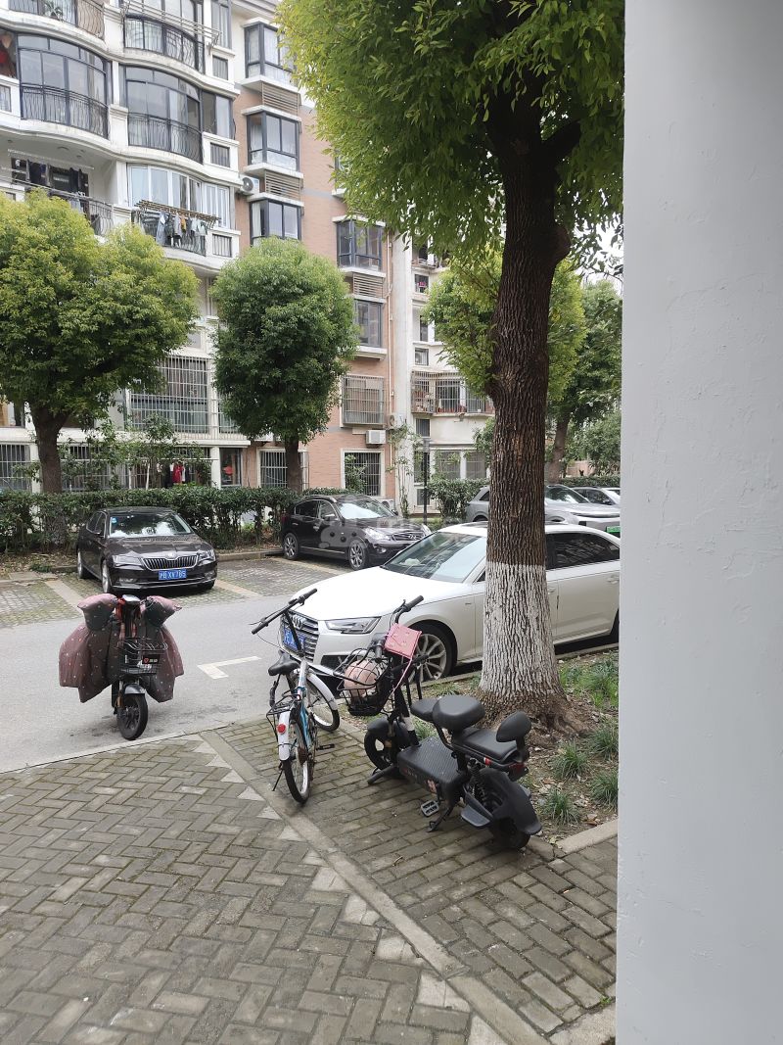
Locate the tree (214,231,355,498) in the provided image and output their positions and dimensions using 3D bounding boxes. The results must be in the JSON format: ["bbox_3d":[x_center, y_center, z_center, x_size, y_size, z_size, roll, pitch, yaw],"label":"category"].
[{"bbox_3d":[-2.844,-3.466,19.910,3.950,8.219,3.950,-1,4,0],"label":"tree"}]

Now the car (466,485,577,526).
[{"bbox_3d":[4.147,-0.237,19.933,1.880,1.630,4.700,-3,5,-32],"label":"car"}]

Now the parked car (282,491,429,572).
[{"bbox_3d":[-0.921,0.129,16.997,1.803,1.589,4.645,-4,5,-38],"label":"parked car"}]

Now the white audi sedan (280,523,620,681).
[{"bbox_3d":[1.072,0.726,8.128,4.818,1.432,1.843,-3,5,-33],"label":"white audi sedan"}]

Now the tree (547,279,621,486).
[{"bbox_3d":[7.451,-4.511,27.267,4.200,9.009,4.200,-1,4,0],"label":"tree"}]

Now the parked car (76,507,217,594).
[{"bbox_3d":[-4.915,0.456,14.221,1.864,1.480,4.869,-3,4,-31],"label":"parked car"}]

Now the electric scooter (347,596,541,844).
[{"bbox_3d":[0.306,1.127,4.287,0.590,1.110,1.490,-3,5,-33],"label":"electric scooter"}]

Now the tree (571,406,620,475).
[{"bbox_3d":[8.768,-2.491,30.410,3.000,4.519,3.000,-1,4,0],"label":"tree"}]

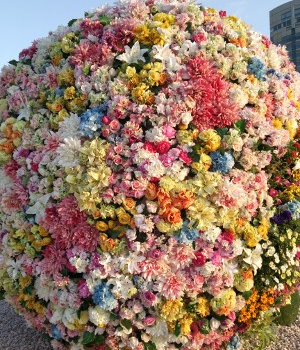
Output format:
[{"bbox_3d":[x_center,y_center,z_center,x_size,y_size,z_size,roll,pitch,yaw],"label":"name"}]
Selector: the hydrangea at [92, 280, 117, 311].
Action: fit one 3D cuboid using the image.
[{"bbox_3d":[-0.228,0.610,1.624,0.120,0.140,0.110,-1,23,11],"label":"hydrangea"}]

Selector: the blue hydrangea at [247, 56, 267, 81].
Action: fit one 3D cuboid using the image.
[{"bbox_3d":[0.588,-0.582,1.785,0.110,0.132,0.103,0,-28,-27],"label":"blue hydrangea"}]

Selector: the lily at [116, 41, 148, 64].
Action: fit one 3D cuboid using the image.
[{"bbox_3d":[-0.090,-0.631,1.666,0.165,0.125,0.085,-1,-27,6],"label":"lily"}]

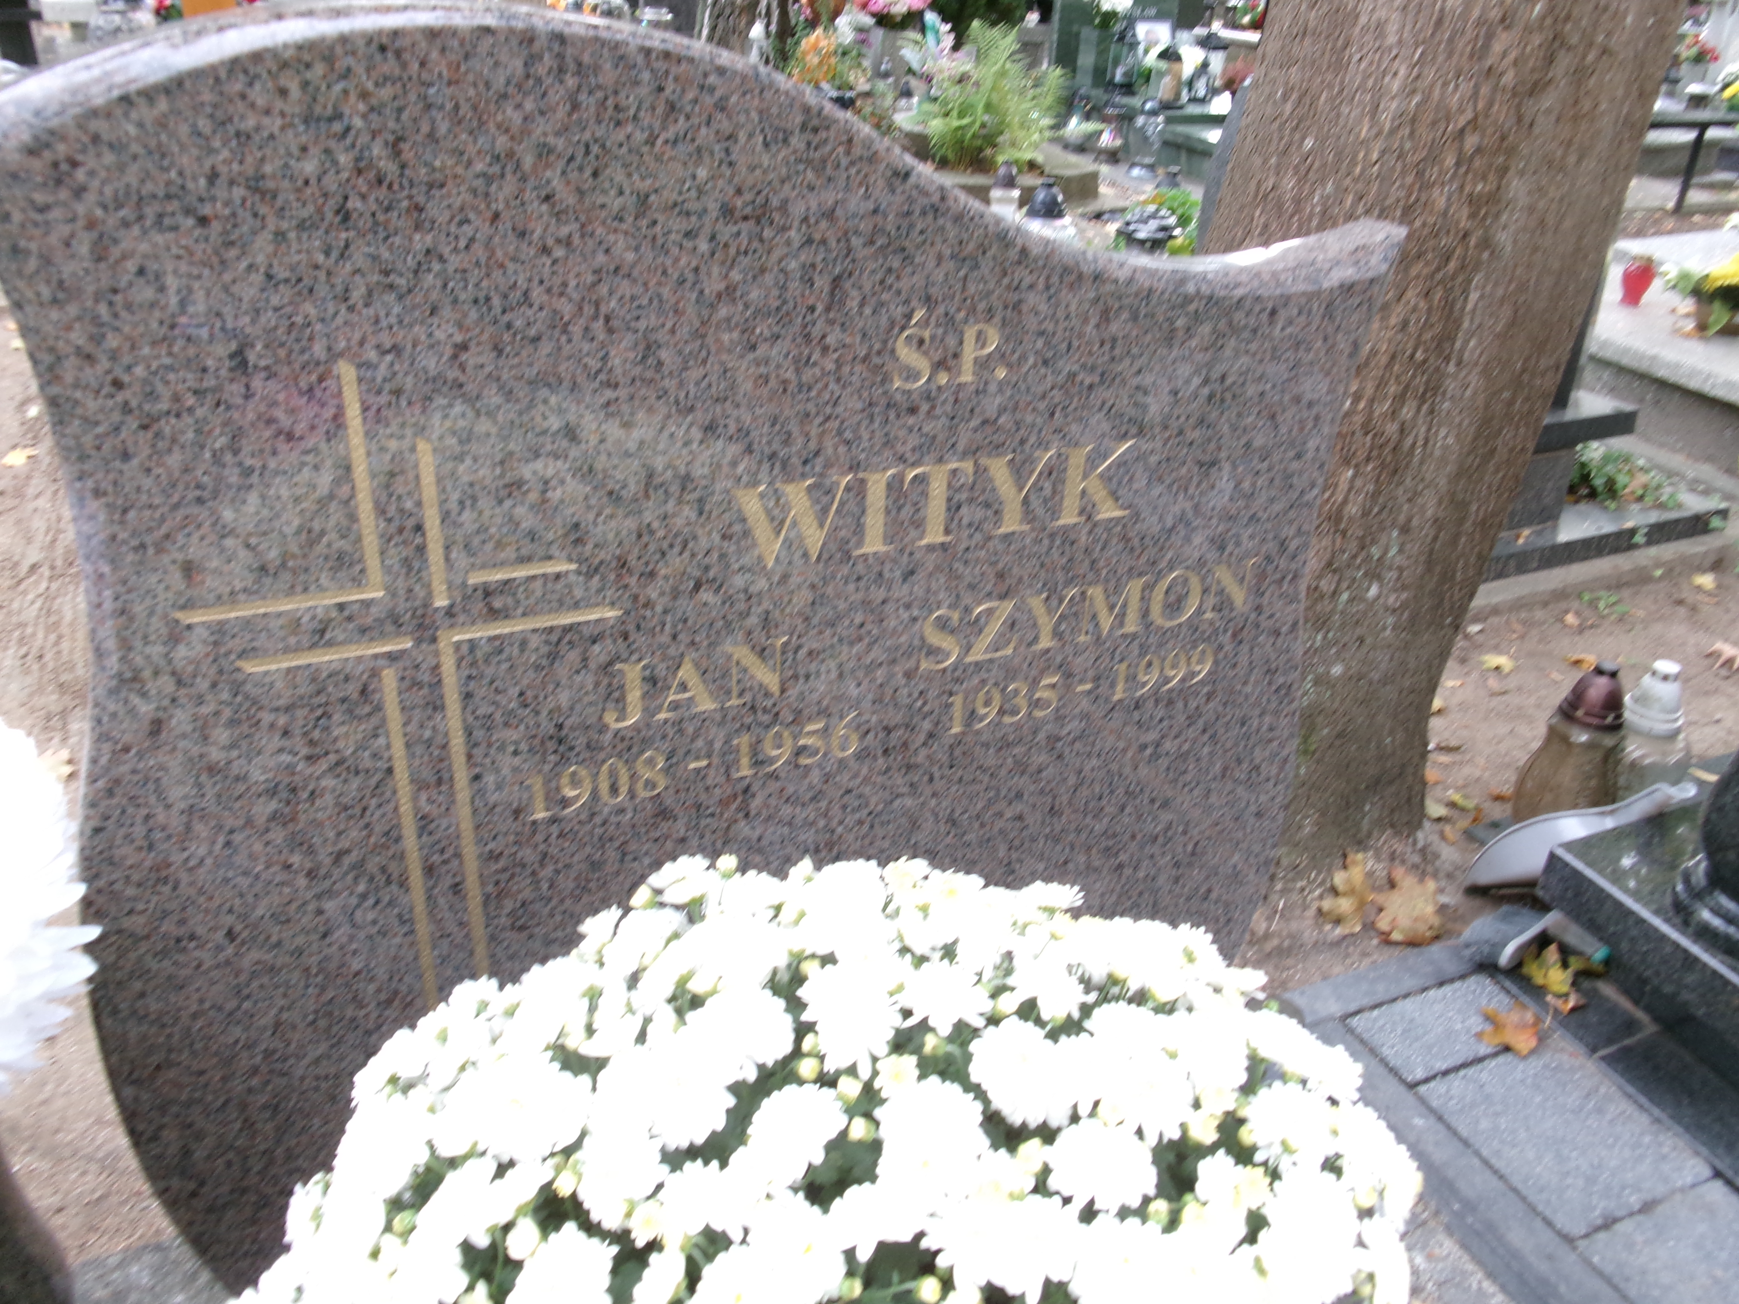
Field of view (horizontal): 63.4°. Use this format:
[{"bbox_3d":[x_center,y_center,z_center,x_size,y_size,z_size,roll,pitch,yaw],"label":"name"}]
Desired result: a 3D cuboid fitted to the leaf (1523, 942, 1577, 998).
[{"bbox_3d":[0.744,0.348,1.540,0.060,0.028,0.065,8,49,18],"label":"leaf"}]

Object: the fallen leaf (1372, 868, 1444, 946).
[{"bbox_3d":[0.626,0.296,1.637,0.082,0.020,0.100,8,44,14],"label":"fallen leaf"}]

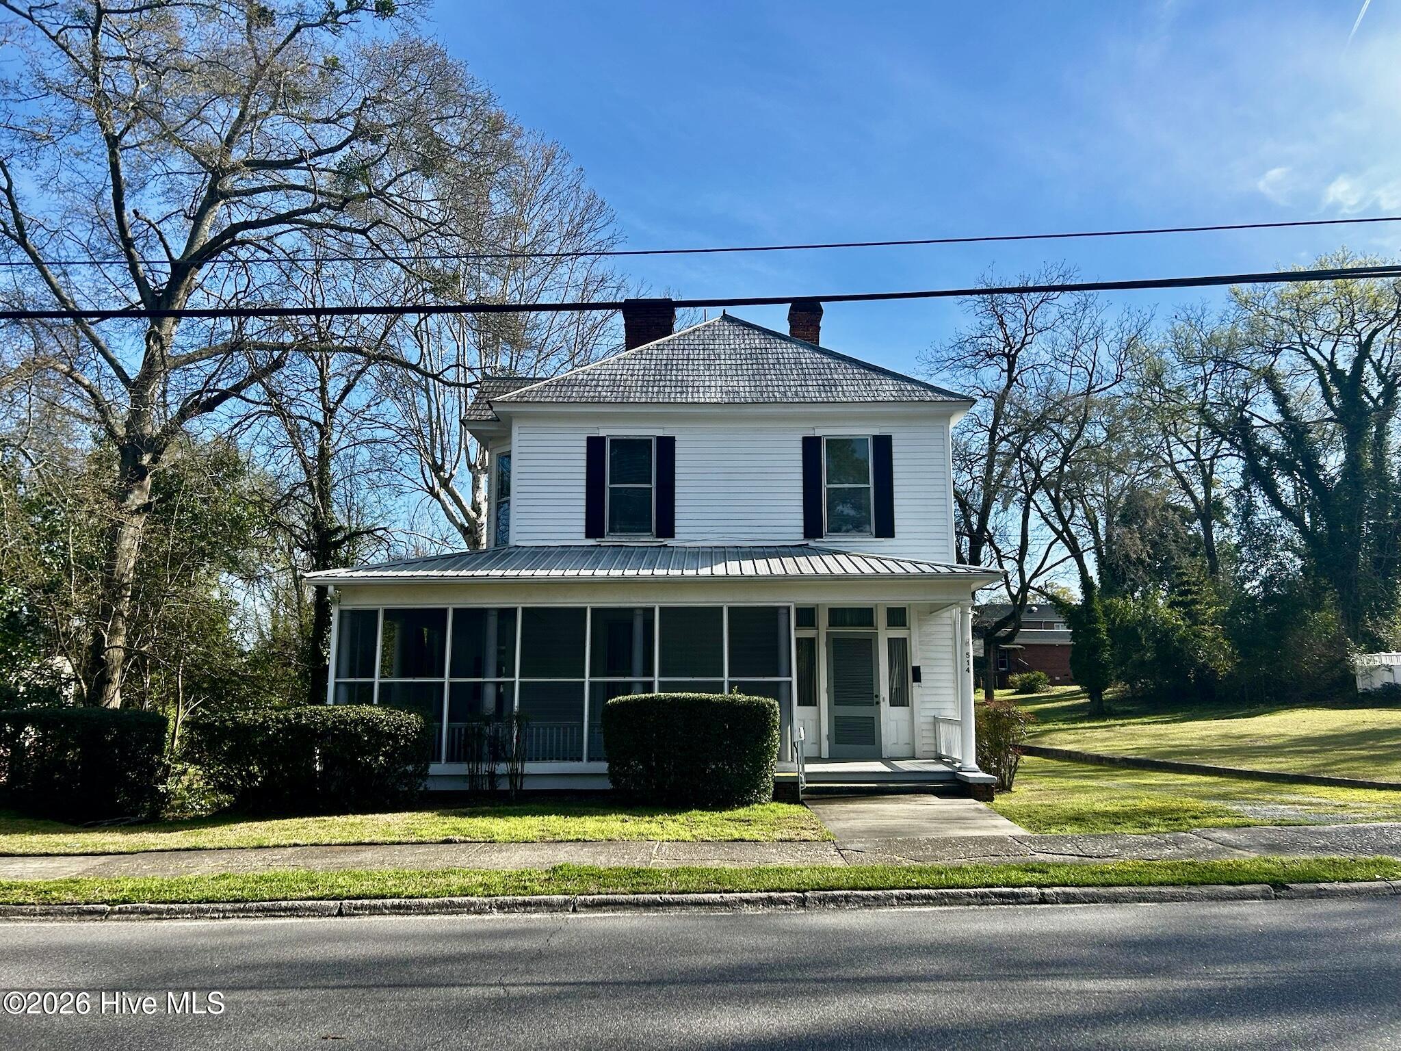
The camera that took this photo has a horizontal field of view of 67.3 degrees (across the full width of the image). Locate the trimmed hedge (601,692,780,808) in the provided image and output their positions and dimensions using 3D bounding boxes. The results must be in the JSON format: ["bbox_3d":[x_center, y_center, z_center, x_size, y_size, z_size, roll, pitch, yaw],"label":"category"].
[{"bbox_3d":[-0.115,3.003,14.203,2.312,1.530,1.250,0,-9,3],"label":"trimmed hedge"}]

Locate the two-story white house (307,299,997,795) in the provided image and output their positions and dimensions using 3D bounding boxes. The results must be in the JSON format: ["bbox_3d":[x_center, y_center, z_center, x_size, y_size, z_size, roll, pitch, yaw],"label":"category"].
[{"bbox_3d":[-0.248,-0.409,21.966,10.400,10.670,13.000,0,-9,3],"label":"two-story white house"}]

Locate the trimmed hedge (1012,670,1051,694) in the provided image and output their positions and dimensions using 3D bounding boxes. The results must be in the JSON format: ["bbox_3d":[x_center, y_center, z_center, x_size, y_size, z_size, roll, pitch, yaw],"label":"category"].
[{"bbox_3d":[17.788,8.452,56.626,2.240,1.320,1.800,0,-9,3],"label":"trimmed hedge"}]

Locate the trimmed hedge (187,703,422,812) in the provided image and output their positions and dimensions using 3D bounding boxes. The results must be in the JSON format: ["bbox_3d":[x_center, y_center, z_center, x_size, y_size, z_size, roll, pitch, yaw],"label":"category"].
[{"bbox_3d":[-5.375,3.161,14.471,3.251,1.420,1.350,0,-9,3],"label":"trimmed hedge"}]

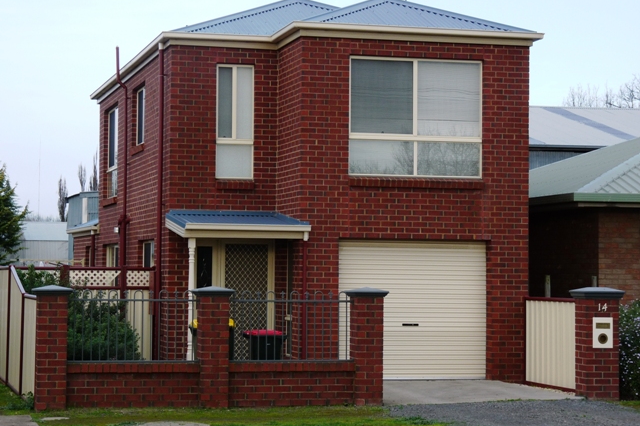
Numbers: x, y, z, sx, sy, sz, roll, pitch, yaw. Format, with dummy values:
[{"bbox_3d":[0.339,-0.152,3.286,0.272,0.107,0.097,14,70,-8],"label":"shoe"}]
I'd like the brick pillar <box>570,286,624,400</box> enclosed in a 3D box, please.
[{"bbox_3d":[3.642,1.707,22.066,0.570,1.459,0.470,1,-2,-14],"label":"brick pillar"}]

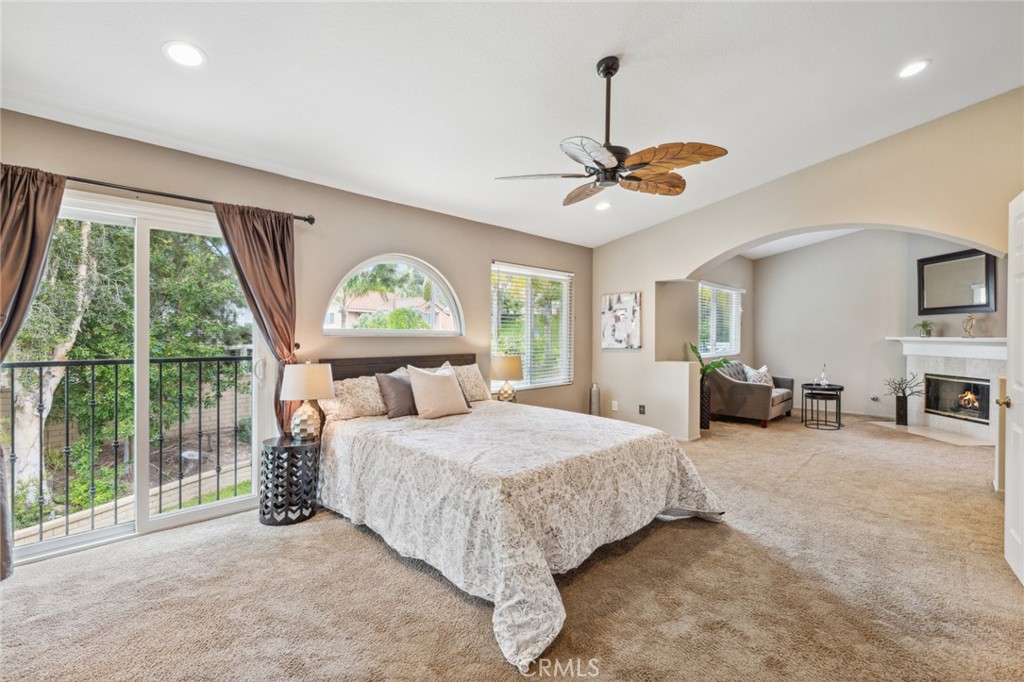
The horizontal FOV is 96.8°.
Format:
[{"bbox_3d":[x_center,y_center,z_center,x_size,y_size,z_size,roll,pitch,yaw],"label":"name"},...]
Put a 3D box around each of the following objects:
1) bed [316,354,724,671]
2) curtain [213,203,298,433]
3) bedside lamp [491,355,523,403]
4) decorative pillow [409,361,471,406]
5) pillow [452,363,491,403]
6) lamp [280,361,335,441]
[{"bbox_3d":[-0.125,0.697,3.391,2.020,1.090,2.470,0,1,-45],"label":"bed"},{"bbox_3d":[-1.846,0.139,3.315,0.580,2.200,0.160,0,1,-45],"label":"curtain"},{"bbox_3d":[-0.054,0.418,4.844,0.360,0.565,0.360,0,1,0],"label":"bedside lamp"},{"bbox_3d":[-0.622,0.401,3.888,0.480,0.470,0.160,0,-30,-45],"label":"decorative pillow"},{"bbox_3d":[-0.500,0.430,4.446,0.630,0.450,0.170,0,-26,-45],"label":"pillow"},{"bbox_3d":[-1.506,0.430,3.339,0.360,0.565,0.360,0,1,-45],"label":"lamp"}]

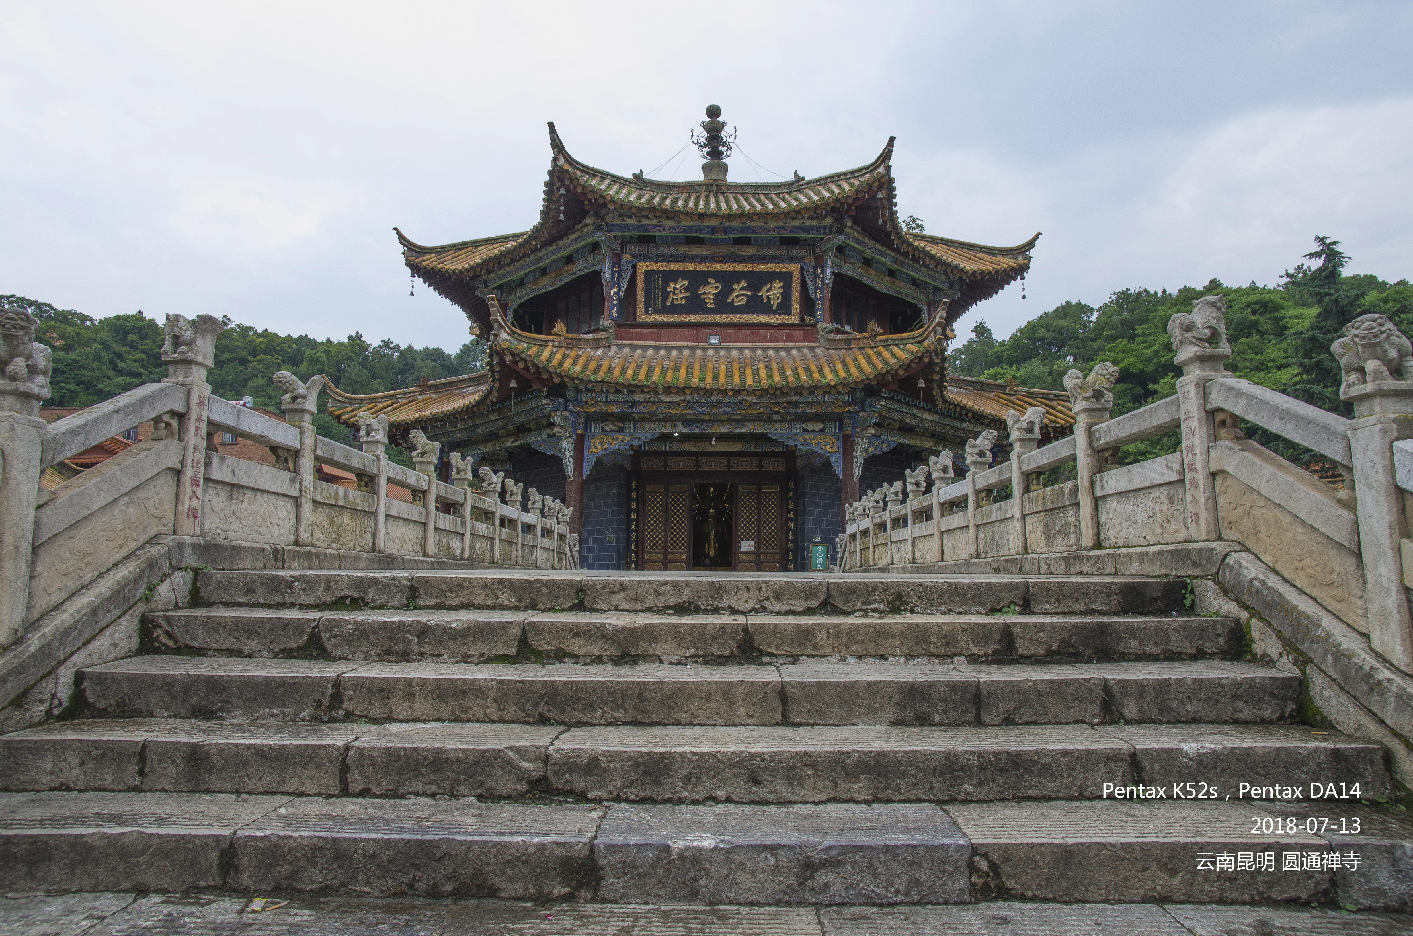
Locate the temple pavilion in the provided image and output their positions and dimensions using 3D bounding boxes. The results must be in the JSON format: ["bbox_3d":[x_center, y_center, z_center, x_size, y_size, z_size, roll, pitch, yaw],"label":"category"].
[{"bbox_3d":[0.311,-3.527,23.439,18.600,14.480,18.400,0,-7,1],"label":"temple pavilion"}]

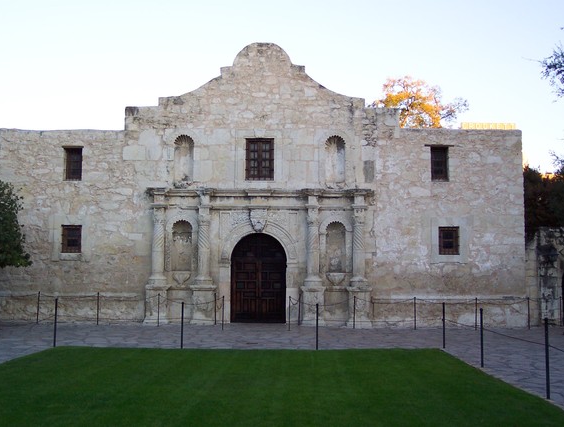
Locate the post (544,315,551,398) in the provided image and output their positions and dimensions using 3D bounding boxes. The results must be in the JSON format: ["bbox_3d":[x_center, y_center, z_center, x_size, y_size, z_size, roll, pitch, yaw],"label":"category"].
[{"bbox_3d":[3.707,2.030,9.437,0.052,1.117,0.052,0,-5,1],"label":"post"}]

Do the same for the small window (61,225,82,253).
[{"bbox_3d":[-7.622,0.941,24.621,0.739,1.017,0.200,0,-5,1],"label":"small window"}]

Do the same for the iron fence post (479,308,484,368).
[{"bbox_3d":[3.772,2.358,12.758,0.052,1.107,0.052,0,-5,1],"label":"iron fence post"}]

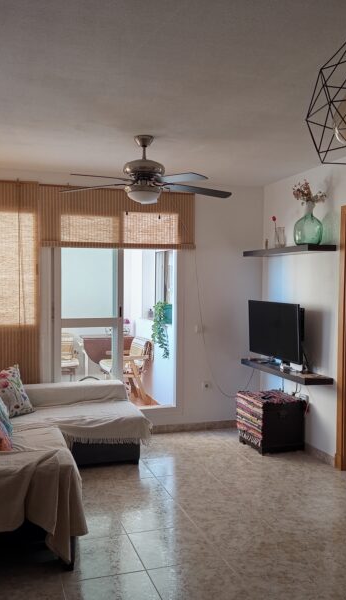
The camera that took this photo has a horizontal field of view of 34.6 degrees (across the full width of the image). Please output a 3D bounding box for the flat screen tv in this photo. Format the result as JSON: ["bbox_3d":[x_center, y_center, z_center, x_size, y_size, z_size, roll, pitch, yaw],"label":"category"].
[{"bbox_3d":[0.959,0.286,5.181,0.075,0.530,0.900,0,2,-20],"label":"flat screen tv"}]

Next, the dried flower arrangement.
[{"bbox_3d":[1.146,-0.908,4.686,0.250,0.240,0.280,0,2,-18],"label":"dried flower arrangement"}]

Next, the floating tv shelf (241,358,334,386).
[{"bbox_3d":[1.012,0.653,5.127,0.265,0.050,1.220,0,2,-18],"label":"floating tv shelf"}]

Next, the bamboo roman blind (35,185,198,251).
[{"bbox_3d":[-0.489,-0.776,5.254,1.510,0.550,0.060,0,2,-18],"label":"bamboo roman blind"}]

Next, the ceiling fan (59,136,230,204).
[{"bbox_3d":[-0.186,-0.892,3.833,1.280,0.460,1.280,0,2,-18],"label":"ceiling fan"}]

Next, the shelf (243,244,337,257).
[{"bbox_3d":[1.027,-0.444,5.078,0.265,0.047,1.220,0,2,-18],"label":"shelf"}]

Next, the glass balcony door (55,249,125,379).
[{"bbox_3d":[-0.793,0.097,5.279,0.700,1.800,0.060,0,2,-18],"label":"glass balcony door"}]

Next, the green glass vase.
[{"bbox_3d":[1.149,-0.643,4.696,0.245,0.390,0.245,0,2,-18],"label":"green glass vase"}]

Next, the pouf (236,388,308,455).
[{"bbox_3d":[0.904,1.113,5.133,0.450,0.460,0.530,0,2,-18],"label":"pouf"}]

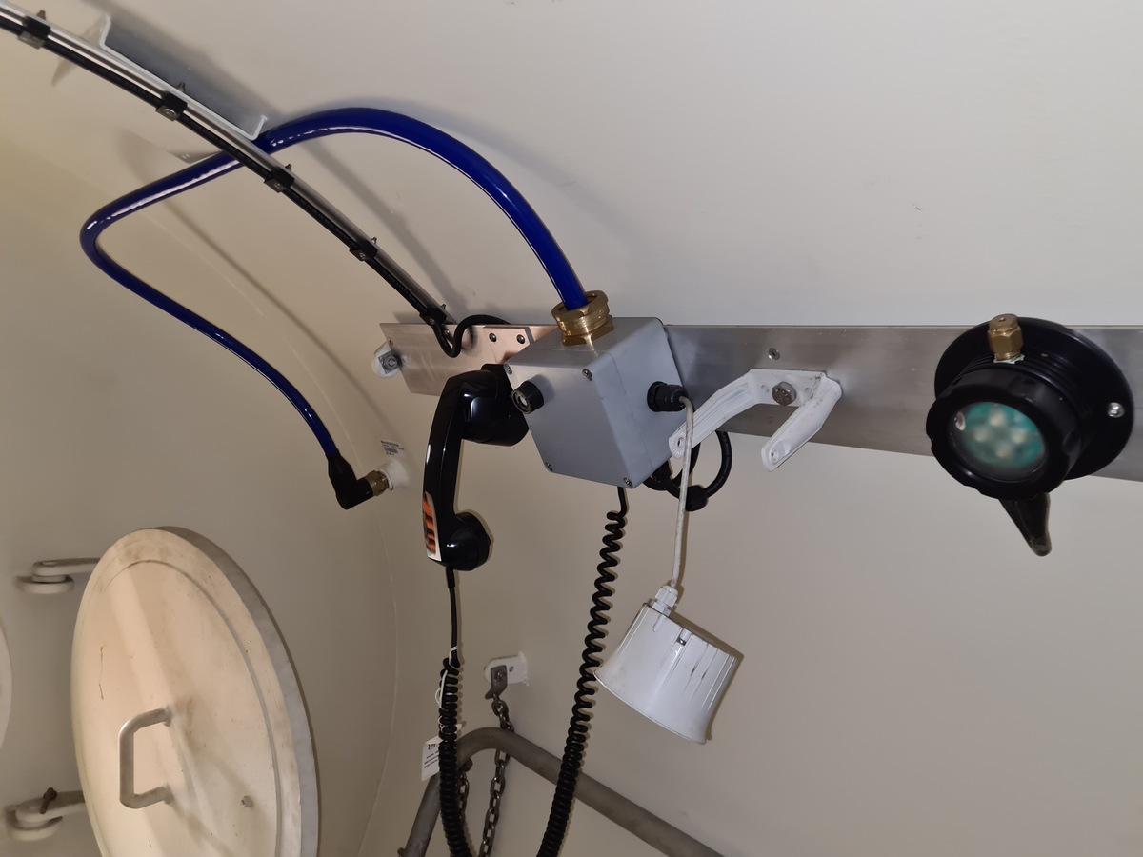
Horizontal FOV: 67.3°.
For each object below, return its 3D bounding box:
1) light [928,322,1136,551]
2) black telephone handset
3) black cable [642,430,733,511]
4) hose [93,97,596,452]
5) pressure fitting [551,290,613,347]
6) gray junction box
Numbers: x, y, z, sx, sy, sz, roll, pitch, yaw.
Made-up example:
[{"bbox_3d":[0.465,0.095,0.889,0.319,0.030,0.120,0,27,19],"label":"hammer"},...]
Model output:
[{"bbox_3d":[0.272,0.009,0.531,0.060,0.172,0.115,-37,28,-32],"label":"light"},{"bbox_3d":[-0.104,0.041,0.890,0.075,0.205,0.055,-1,7,-41],"label":"black telephone handset"},{"bbox_3d":[0.108,0.038,0.795,0.047,0.077,0.076,-2,7,-41],"label":"black cable"},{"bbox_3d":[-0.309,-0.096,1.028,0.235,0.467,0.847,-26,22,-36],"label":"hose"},{"bbox_3d":[0.011,-0.096,0.756,0.050,0.029,0.052,-18,24,8],"label":"pressure fitting"},{"bbox_3d":[0.028,-0.026,0.779,0.090,0.119,0.120,-37,28,-32],"label":"gray junction box"}]

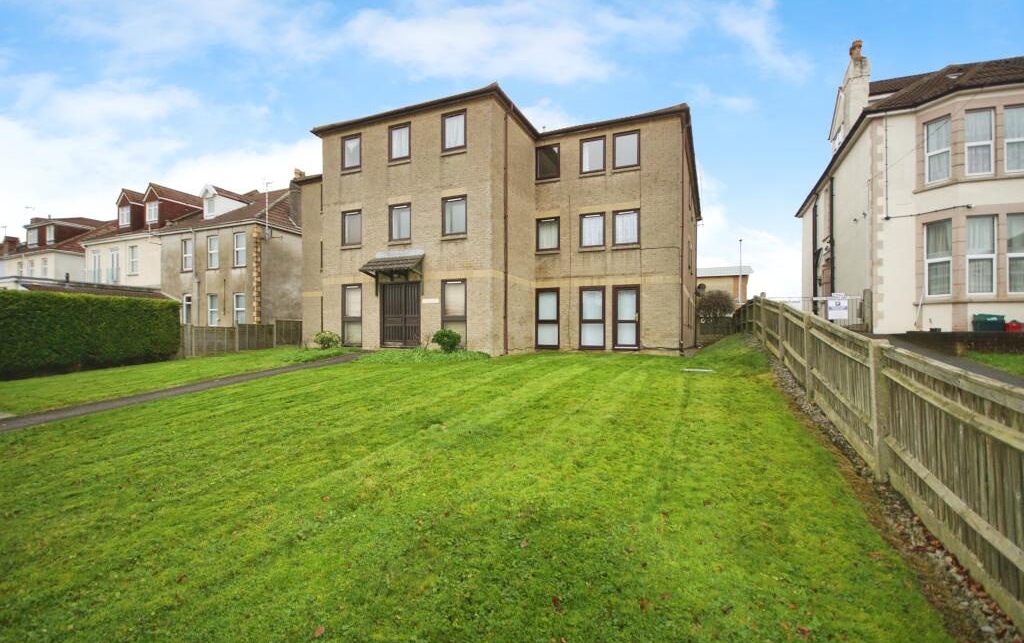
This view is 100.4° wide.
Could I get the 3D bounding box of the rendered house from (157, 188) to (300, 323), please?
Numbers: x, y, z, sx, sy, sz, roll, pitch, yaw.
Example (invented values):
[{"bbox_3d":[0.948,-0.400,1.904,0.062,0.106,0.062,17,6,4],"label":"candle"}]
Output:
[{"bbox_3d":[-14.090,-3.520,26.290,8.160,9.350,9.500,0,0,23],"label":"rendered house"}]

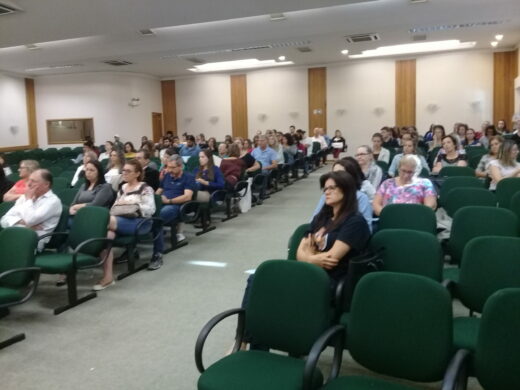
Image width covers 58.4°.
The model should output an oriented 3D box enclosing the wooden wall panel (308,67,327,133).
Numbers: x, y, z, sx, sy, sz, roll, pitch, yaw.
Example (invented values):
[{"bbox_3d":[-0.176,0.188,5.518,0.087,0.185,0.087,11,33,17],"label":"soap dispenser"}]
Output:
[{"bbox_3d":[2.197,-3.035,17.616,0.700,3.503,0.060,0,6,19],"label":"wooden wall panel"}]

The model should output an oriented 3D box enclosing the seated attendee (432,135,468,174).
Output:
[{"bbox_3d":[2.950,-0.278,7.193,0.520,1.290,0.800,1,5,22],"label":"seated attendee"}]

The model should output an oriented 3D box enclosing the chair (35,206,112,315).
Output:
[{"bbox_3d":[-1.727,0.598,4.394,0.570,0.870,0.620,2,6,29],"label":"chair"}]

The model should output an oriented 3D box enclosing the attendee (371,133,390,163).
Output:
[{"bbox_3d":[1.833,-0.335,7.336,0.480,1.264,0.800,1,6,29],"label":"attendee"}]

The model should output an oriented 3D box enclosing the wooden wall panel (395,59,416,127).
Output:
[{"bbox_3d":[4.357,-2.497,13.885,0.580,2.962,0.060,0,6,19],"label":"wooden wall panel"}]

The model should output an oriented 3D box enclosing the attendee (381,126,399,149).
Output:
[{"bbox_3d":[2.415,-0.675,9.040,0.520,1.269,0.800,2,6,32],"label":"attendee"}]

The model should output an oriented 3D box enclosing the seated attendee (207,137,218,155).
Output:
[{"bbox_3d":[-1.220,-0.791,11.561,0.500,1.270,0.800,1,6,24],"label":"seated attendee"}]

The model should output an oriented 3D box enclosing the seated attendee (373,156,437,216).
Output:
[{"bbox_3d":[1.297,0.265,4.231,0.580,1.220,0.800,1,6,27],"label":"seated attendee"}]

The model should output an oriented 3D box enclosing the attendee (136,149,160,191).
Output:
[{"bbox_3d":[-1.920,-0.081,7.500,0.500,1.272,0.780,2,6,36],"label":"attendee"}]

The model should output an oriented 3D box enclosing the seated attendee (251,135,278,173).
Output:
[{"bbox_3d":[0.080,-0.551,9.550,0.540,1.352,0.780,1,5,26],"label":"seated attendee"}]

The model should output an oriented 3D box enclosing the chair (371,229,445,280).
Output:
[{"bbox_3d":[0.902,0.663,3.120,0.580,0.850,0.620,2,6,29],"label":"chair"}]

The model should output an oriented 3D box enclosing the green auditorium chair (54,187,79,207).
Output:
[{"bbox_3d":[-2.661,0.410,5.889,0.560,0.880,0.620,1,5,27],"label":"green auditorium chair"}]

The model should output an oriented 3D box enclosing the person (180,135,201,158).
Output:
[{"bbox_3d":[-1.597,-0.687,10.428,0.520,1.289,0.800,0,6,20],"label":"person"}]

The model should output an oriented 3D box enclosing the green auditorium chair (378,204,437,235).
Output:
[{"bbox_3d":[1.113,0.560,3.696,0.560,0.880,0.620,1,5,30],"label":"green auditorium chair"}]

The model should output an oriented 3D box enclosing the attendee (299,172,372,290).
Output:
[{"bbox_3d":[0.340,0.478,3.240,0.820,1.268,0.520,-6,7,-45],"label":"attendee"}]

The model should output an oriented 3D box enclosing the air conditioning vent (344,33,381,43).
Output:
[{"bbox_3d":[2.920,-4.458,13.139,0.920,0.100,0.920,0,5,21],"label":"air conditioning vent"}]

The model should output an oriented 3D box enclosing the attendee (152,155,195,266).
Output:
[{"bbox_3d":[-1.181,0.133,5.952,0.530,1.280,0.920,0,5,14],"label":"attendee"}]

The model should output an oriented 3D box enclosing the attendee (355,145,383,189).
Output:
[{"bbox_3d":[1.373,0.025,5.765,0.500,1.290,0.800,2,6,31],"label":"attendee"}]

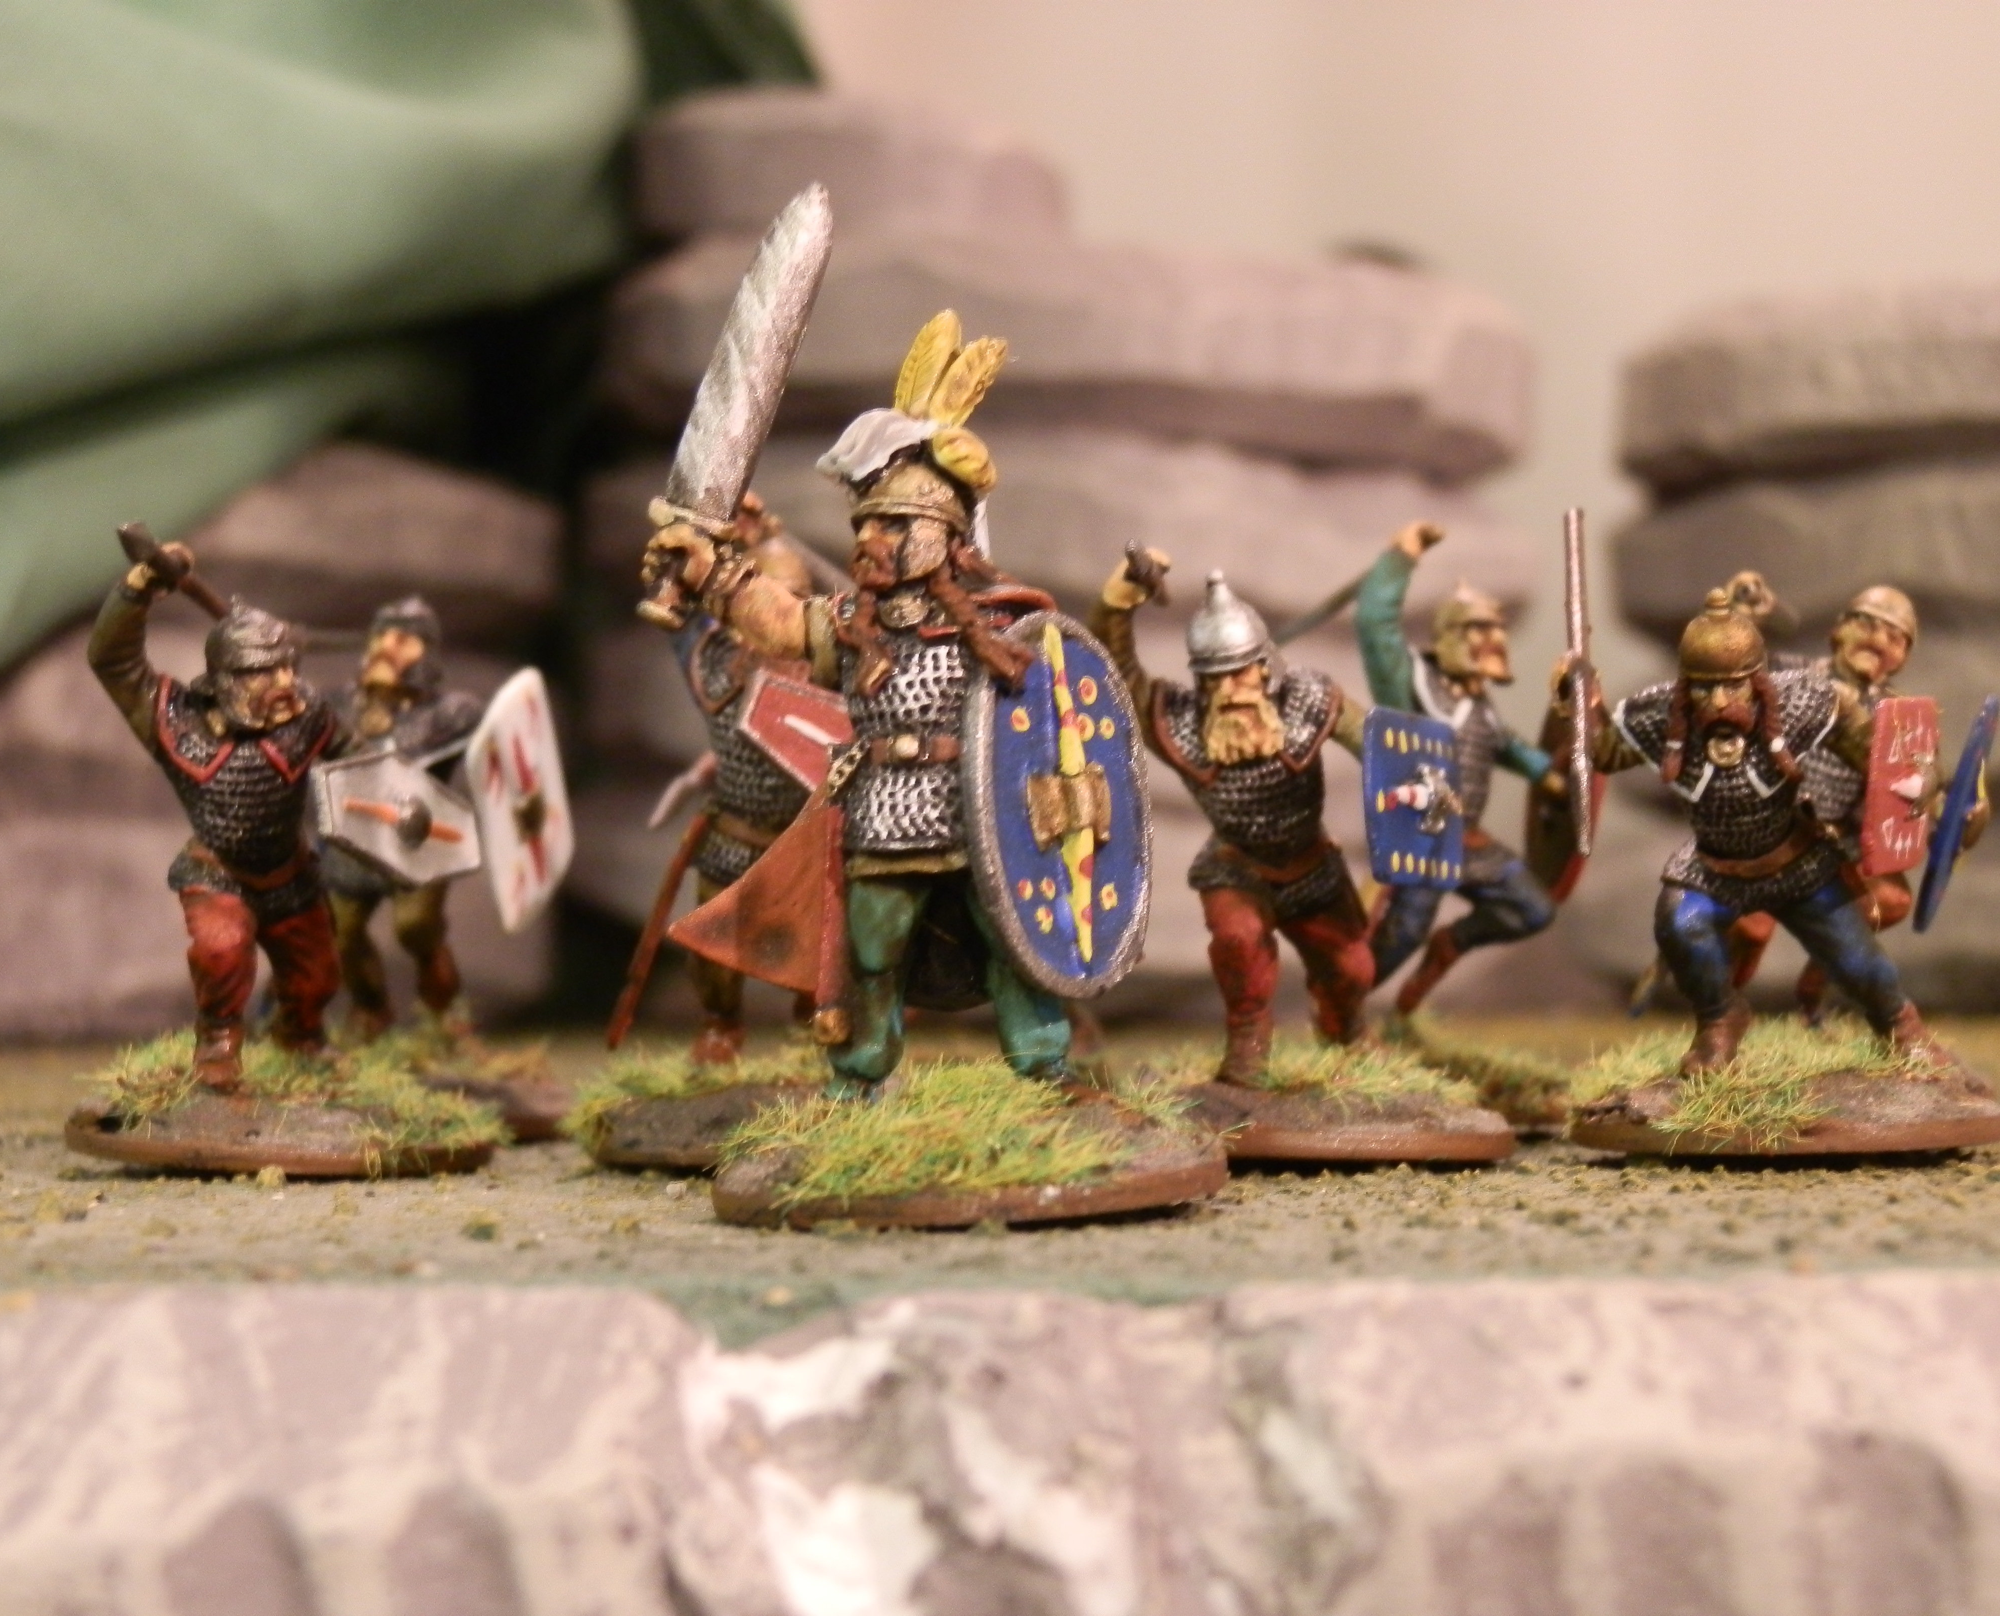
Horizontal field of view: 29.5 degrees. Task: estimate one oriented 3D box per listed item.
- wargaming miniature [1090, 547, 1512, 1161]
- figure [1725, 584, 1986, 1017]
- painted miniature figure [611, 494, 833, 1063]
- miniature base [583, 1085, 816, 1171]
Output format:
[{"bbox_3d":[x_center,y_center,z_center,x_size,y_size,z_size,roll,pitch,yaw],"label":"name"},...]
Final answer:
[{"bbox_3d":[0.017,0.002,0.218,0.025,0.034,0.025,0,0,-2],"label":"wargaming miniature"},{"bbox_3d":[0.055,0.000,0.246,0.018,0.029,0.019,0,0,-37],"label":"figure"},{"bbox_3d":[-0.014,-0.002,0.221,0.018,0.034,0.018,0,0,-25],"label":"painted miniature figure"},{"bbox_3d":[-0.011,0.018,0.221,0.025,0.004,0.025,0,0,0],"label":"miniature base"}]

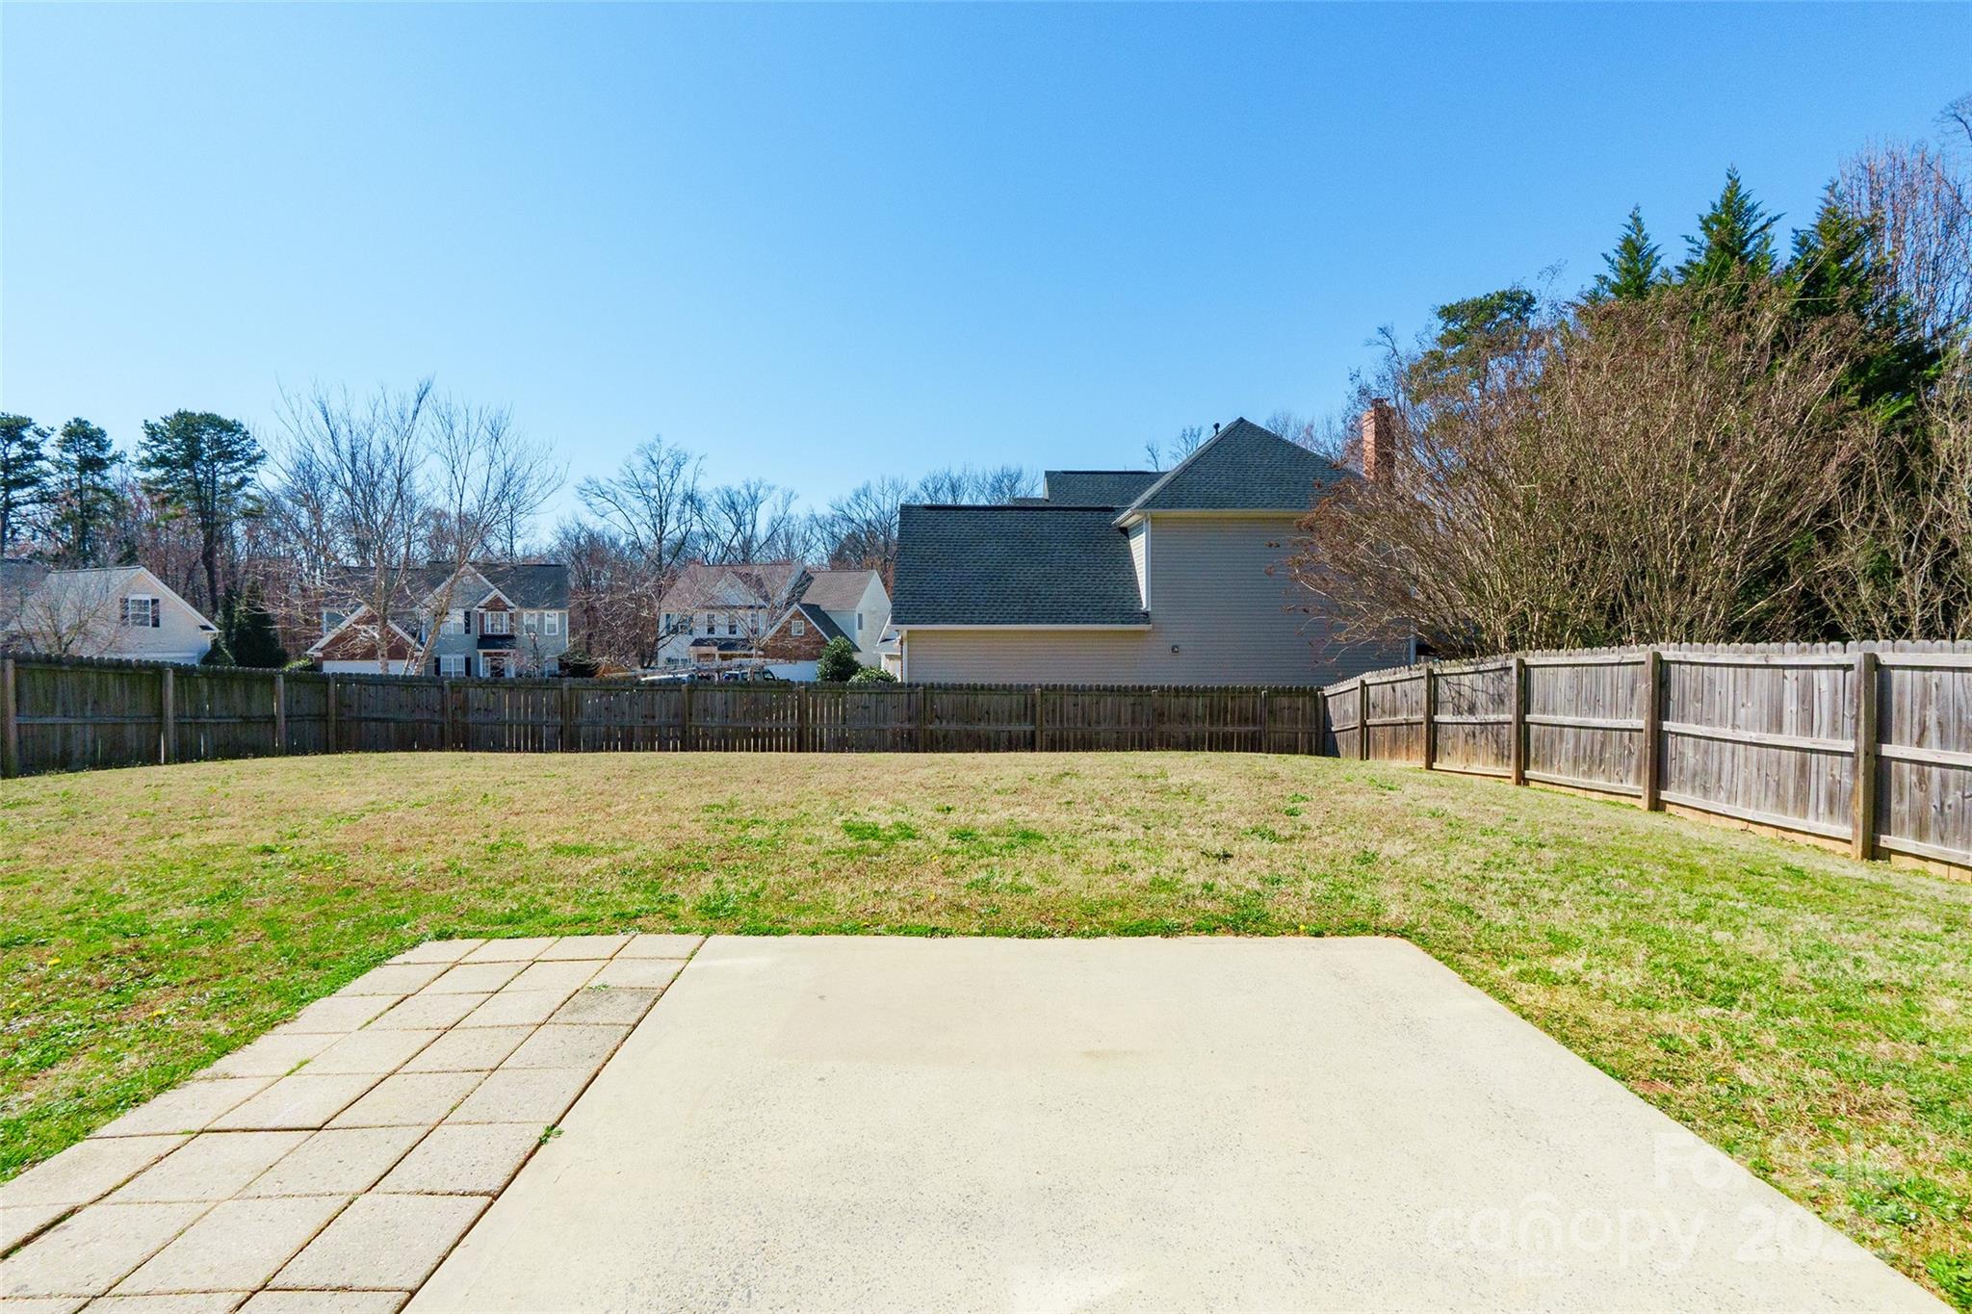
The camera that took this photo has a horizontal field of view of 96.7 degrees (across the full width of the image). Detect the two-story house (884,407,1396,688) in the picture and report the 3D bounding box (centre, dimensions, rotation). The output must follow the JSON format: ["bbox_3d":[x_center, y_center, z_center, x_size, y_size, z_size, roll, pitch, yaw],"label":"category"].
[{"bbox_3d":[3.760,-2.310,26.600,13.000,8.700,12.600,0,1,-3],"label":"two-story house"}]

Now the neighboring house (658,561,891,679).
[{"bbox_3d":[-15.400,-2.300,64.000,15.200,9.400,10.800,0,1,14],"label":"neighboring house"}]

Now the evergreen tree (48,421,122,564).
[{"bbox_3d":[-68.900,-7.860,67.000,4.800,20.900,4.800,1,2,44],"label":"evergreen tree"}]

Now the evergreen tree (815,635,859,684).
[{"bbox_3d":[-6.800,0.690,40.000,2.050,3.350,2.050,0,1,-10],"label":"evergreen tree"}]

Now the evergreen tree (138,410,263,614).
[{"bbox_3d":[-60.900,-8.280,68.000,7.400,21.700,7.400,-1,2,-42],"label":"evergreen tree"}]

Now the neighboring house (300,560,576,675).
[{"bbox_3d":[-37.200,-2.120,61.200,14.600,9.200,11.500,-1,1,-29],"label":"neighboring house"}]

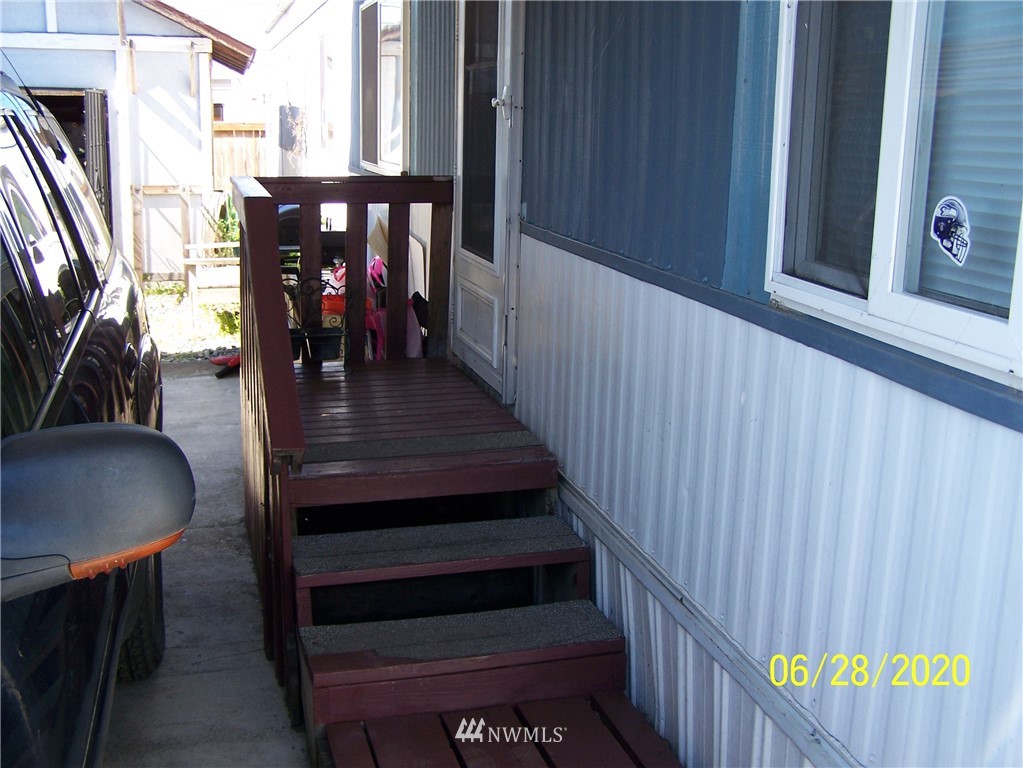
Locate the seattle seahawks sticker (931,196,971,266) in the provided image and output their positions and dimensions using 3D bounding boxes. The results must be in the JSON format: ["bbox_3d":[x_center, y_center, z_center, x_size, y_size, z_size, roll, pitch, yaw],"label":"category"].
[{"bbox_3d":[0.626,-0.218,1.600,0.004,0.096,0.090,-3,14,-15],"label":"seattle seahawks sticker"}]

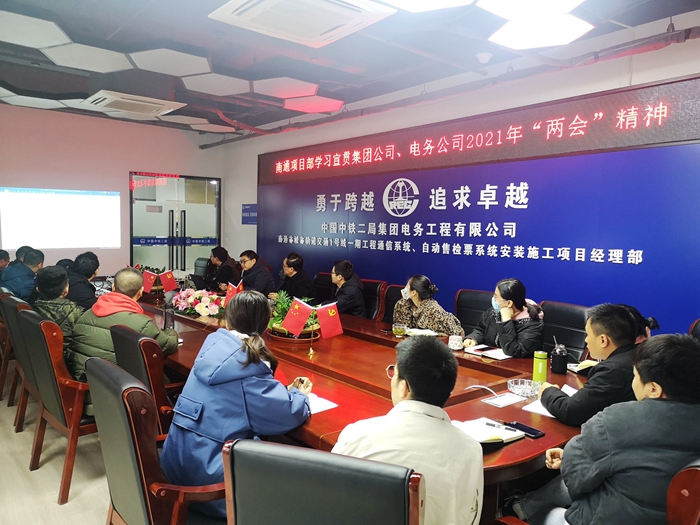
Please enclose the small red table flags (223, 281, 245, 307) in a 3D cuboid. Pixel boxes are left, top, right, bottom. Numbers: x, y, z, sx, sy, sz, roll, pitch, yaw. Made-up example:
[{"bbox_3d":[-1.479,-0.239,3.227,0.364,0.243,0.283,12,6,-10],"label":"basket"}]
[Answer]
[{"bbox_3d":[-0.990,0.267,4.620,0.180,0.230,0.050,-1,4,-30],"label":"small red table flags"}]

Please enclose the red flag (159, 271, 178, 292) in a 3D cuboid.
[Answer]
[{"bbox_3d":[-2.001,0.209,6.020,0.150,0.215,0.030,1,4,-6],"label":"red flag"}]

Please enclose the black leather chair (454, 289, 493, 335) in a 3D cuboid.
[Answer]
[{"bbox_3d":[0.980,0.808,5.027,0.610,1.050,0.660,5,5,42],"label":"black leather chair"}]

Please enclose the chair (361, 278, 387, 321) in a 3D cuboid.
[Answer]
[{"bbox_3d":[0.061,0.715,6.158,0.660,1.050,0.610,-2,5,-39],"label":"chair"}]

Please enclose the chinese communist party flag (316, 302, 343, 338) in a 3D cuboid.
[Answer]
[{"bbox_3d":[-0.140,0.402,3.780,0.165,0.230,0.030,3,4,27],"label":"chinese communist party flag"}]

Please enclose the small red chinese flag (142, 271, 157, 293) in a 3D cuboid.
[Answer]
[{"bbox_3d":[-2.053,0.200,5.600,0.155,0.235,0.030,-1,4,-25],"label":"small red chinese flag"}]

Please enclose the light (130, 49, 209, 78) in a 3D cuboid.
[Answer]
[{"bbox_3d":[-1.491,-1.704,4.600,0.730,0.060,0.690,-2,5,-41],"label":"light"}]

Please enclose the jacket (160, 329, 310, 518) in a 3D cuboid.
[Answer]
[{"bbox_3d":[-0.472,0.622,2.297,0.600,0.750,0.550,-2,5,-39],"label":"jacket"}]

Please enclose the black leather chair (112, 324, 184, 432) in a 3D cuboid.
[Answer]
[{"bbox_3d":[-0.926,0.843,2.956,0.640,1.060,0.600,-2,5,-41],"label":"black leather chair"}]

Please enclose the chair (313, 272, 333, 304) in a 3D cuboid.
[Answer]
[{"bbox_3d":[-0.429,0.661,6.040,0.640,1.060,0.600,-2,5,-41],"label":"chair"}]

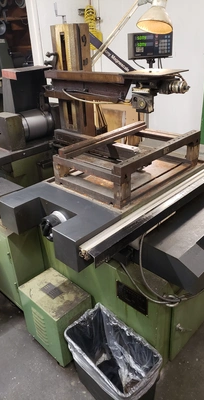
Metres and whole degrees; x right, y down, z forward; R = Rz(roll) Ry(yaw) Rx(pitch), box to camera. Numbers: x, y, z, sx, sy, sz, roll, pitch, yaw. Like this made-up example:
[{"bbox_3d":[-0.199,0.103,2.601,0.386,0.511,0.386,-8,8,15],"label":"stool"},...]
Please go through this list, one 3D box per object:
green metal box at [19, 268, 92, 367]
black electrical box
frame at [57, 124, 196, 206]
[{"bbox_3d":[-0.203,0.531,1.386,0.283,0.282,0.183,21,35,41],"label":"green metal box"},{"bbox_3d":[0.314,-0.993,1.938,0.280,0.142,0.082,-13,28,-20],"label":"black electrical box"},{"bbox_3d":[0.137,-0.205,1.454,0.401,0.171,0.614,20,34,39],"label":"frame"}]

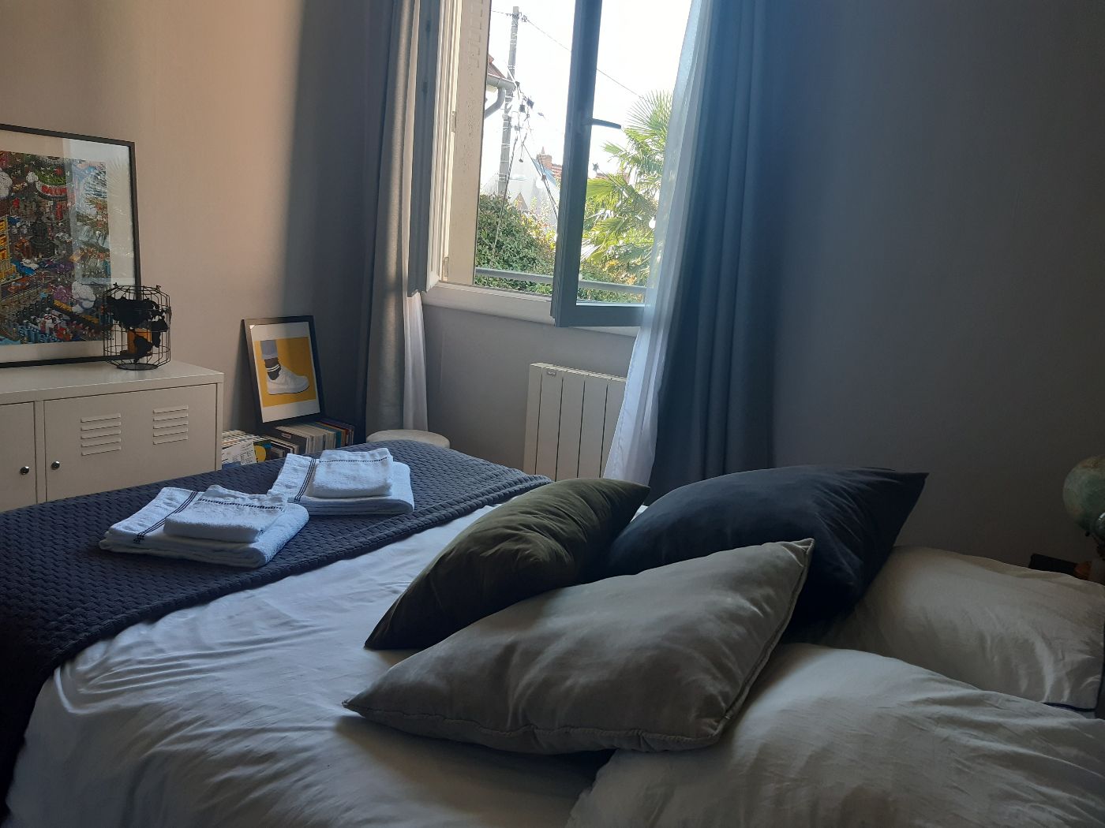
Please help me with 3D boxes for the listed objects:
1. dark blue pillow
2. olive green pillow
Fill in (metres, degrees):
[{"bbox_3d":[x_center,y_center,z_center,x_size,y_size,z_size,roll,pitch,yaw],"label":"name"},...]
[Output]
[{"bbox_3d":[0.338,0.215,1.430,0.480,0.180,0.480,-3,17,37],"label":"dark blue pillow"},{"bbox_3d":[-0.050,0.247,1.425,0.430,0.165,0.430,-20,10,22],"label":"olive green pillow"}]

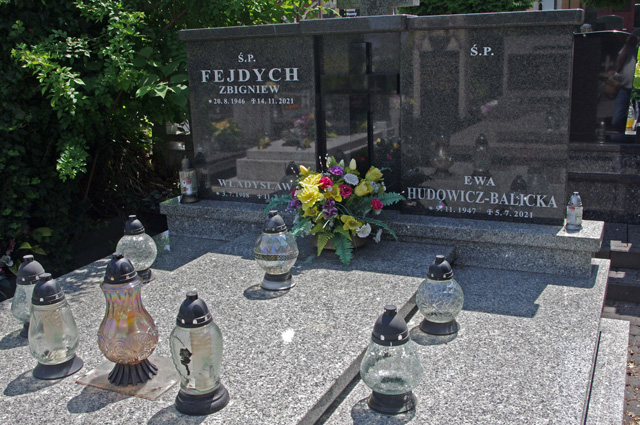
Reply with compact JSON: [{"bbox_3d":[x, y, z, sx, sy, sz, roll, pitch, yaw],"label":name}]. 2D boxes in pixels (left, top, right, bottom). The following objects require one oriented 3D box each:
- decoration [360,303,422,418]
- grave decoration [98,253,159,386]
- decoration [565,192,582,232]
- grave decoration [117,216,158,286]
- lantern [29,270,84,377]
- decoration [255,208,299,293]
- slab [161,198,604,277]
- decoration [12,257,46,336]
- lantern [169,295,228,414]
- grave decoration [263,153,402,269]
[{"bbox_3d":[0.201,0.395,1.778,0.178,0.288,0.178,-2,14,1],"label":"decoration"},{"bbox_3d":[-0.551,0.295,1.820,0.169,0.368,0.169,4,16,26],"label":"grave decoration"},{"bbox_3d":[1.092,-0.008,2.742,0.068,0.162,0.068,4,16,26],"label":"decoration"},{"bbox_3d":[-0.826,0.161,2.880,0.179,0.300,0.179,4,16,26],"label":"grave decoration"},{"bbox_3d":[-0.790,0.324,1.890,0.144,0.298,0.144,4,16,26],"label":"lantern"},{"bbox_3d":[-0.171,0.142,2.509,0.175,0.297,0.175,-2,14,1],"label":"decoration"},{"bbox_3d":[0.193,0.087,3.236,2.266,0.181,0.294,4,16,26],"label":"slab"},{"bbox_3d":[-1.060,0.304,2.374,0.176,0.288,0.176,4,16,26],"label":"decoration"},{"bbox_3d":[-0.322,0.354,1.670,0.145,0.304,0.145,-2,14,1],"label":"lantern"},{"bbox_3d":[0.070,-0.047,2.953,0.656,0.429,0.502,4,16,26],"label":"grave decoration"}]

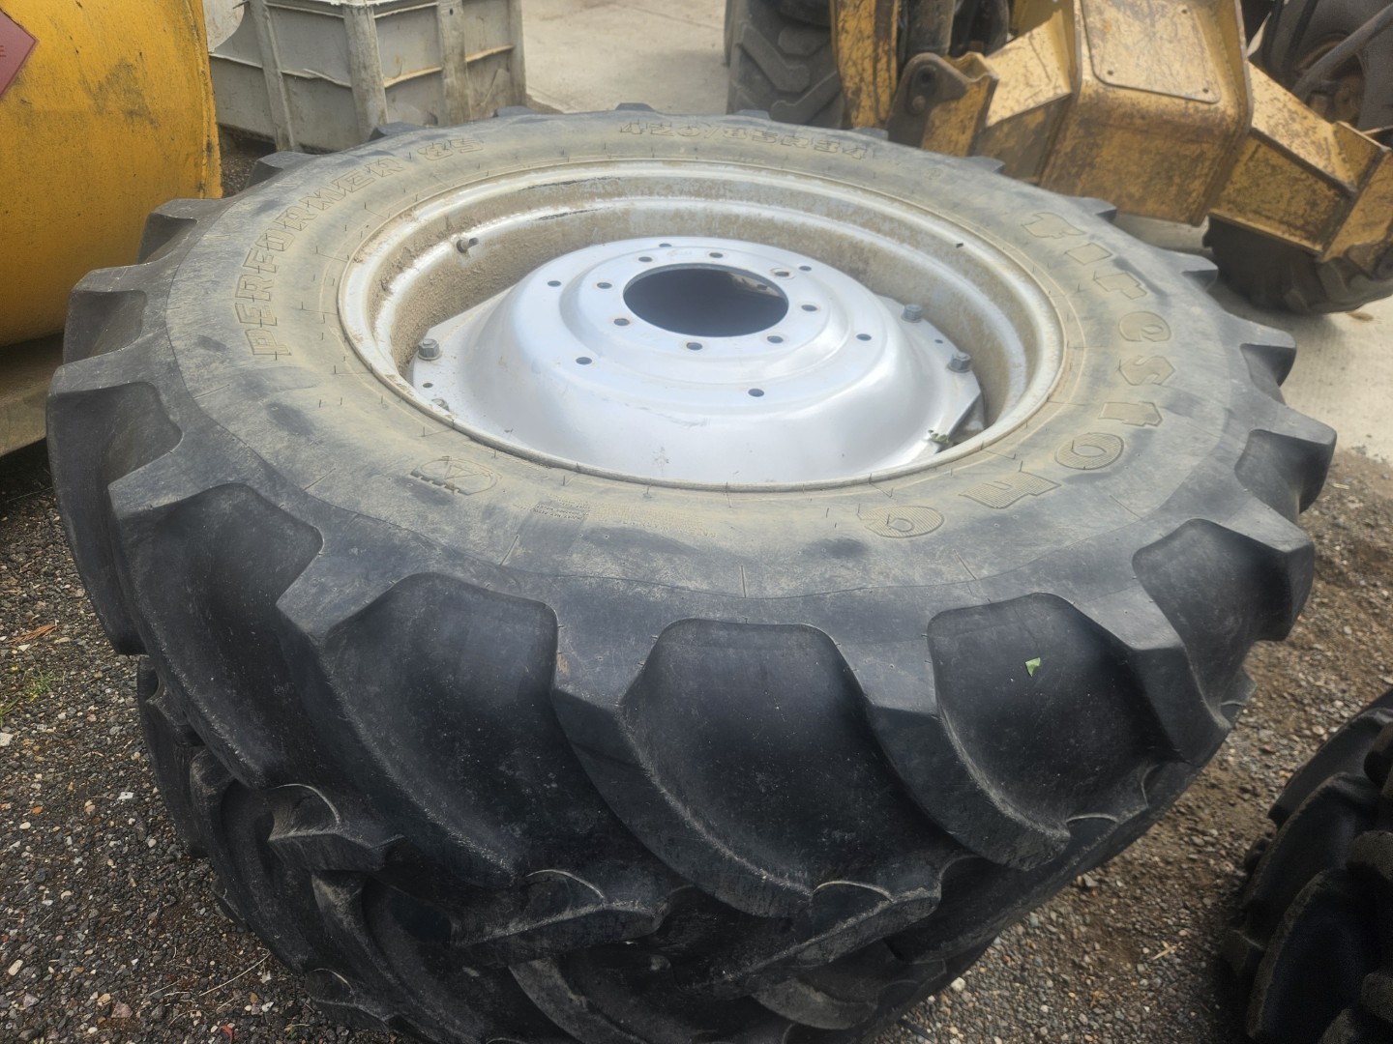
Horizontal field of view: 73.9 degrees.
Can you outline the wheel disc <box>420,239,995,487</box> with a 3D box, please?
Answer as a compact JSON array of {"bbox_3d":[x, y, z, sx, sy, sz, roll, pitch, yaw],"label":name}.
[{"bbox_3d":[0.010,-0.258,1.267,0.775,0.110,0.775,3,39,-2],"label":"wheel disc"}]

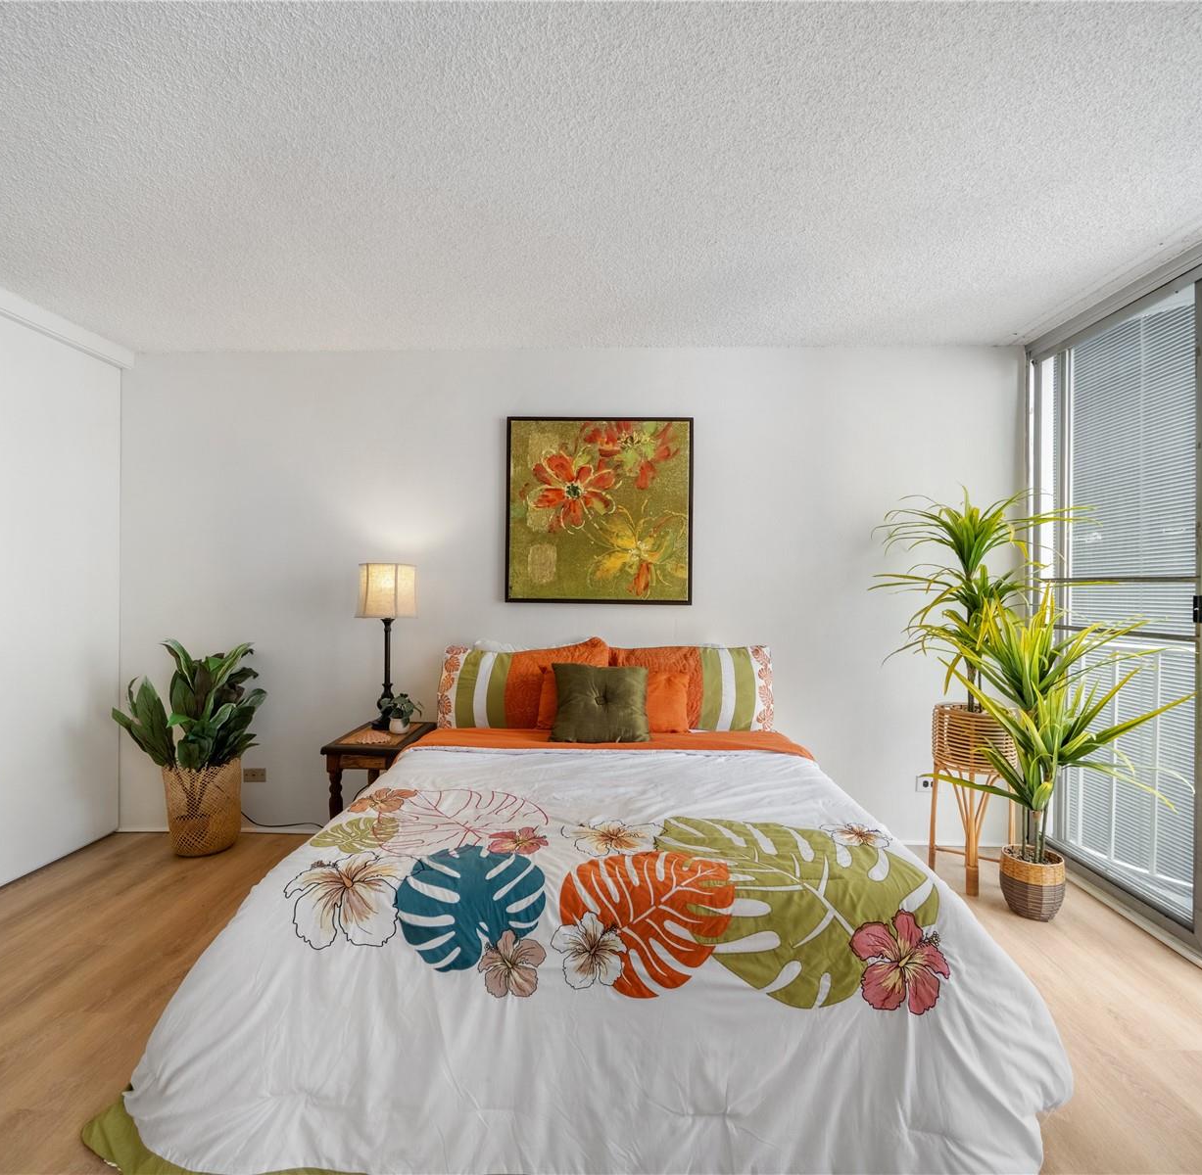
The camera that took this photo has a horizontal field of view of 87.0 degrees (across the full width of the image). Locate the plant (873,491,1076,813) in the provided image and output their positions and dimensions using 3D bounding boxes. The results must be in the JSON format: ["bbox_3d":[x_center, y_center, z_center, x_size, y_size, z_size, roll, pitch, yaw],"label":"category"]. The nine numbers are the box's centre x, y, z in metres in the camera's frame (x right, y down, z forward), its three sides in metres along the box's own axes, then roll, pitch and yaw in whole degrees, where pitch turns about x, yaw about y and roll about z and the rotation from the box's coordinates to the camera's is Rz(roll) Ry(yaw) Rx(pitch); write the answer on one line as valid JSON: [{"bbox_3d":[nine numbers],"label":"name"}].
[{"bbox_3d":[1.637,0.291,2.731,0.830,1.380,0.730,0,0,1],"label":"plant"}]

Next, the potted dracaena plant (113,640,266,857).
[{"bbox_3d":[-1.912,0.739,2.970,0.660,1.018,0.540,0,0,1],"label":"potted dracaena plant"}]

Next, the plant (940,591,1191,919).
[{"bbox_3d":[1.707,0.642,2.459,0.800,1.268,0.750,0,0,1],"label":"plant"}]

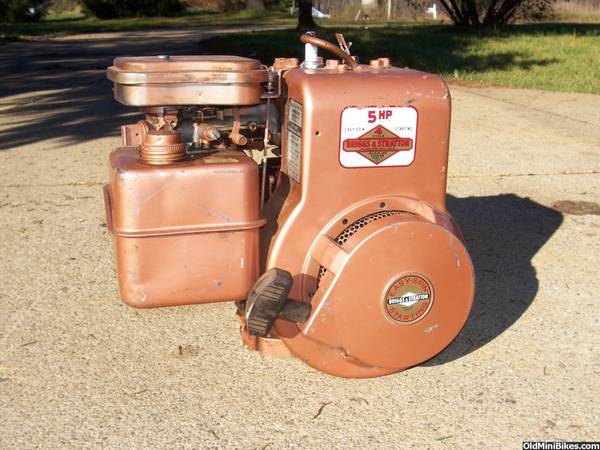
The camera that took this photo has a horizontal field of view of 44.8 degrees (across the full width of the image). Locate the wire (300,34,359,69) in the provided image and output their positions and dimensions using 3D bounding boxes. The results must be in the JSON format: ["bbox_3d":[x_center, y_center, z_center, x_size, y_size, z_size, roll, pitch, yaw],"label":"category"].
[{"bbox_3d":[0.028,-0.163,0.685,0.055,0.031,0.024,-4,17,-14],"label":"wire"}]

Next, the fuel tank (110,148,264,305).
[{"bbox_3d":[-0.115,-0.007,0.708,0.137,0.127,0.152,-4,17,-14],"label":"fuel tank"}]

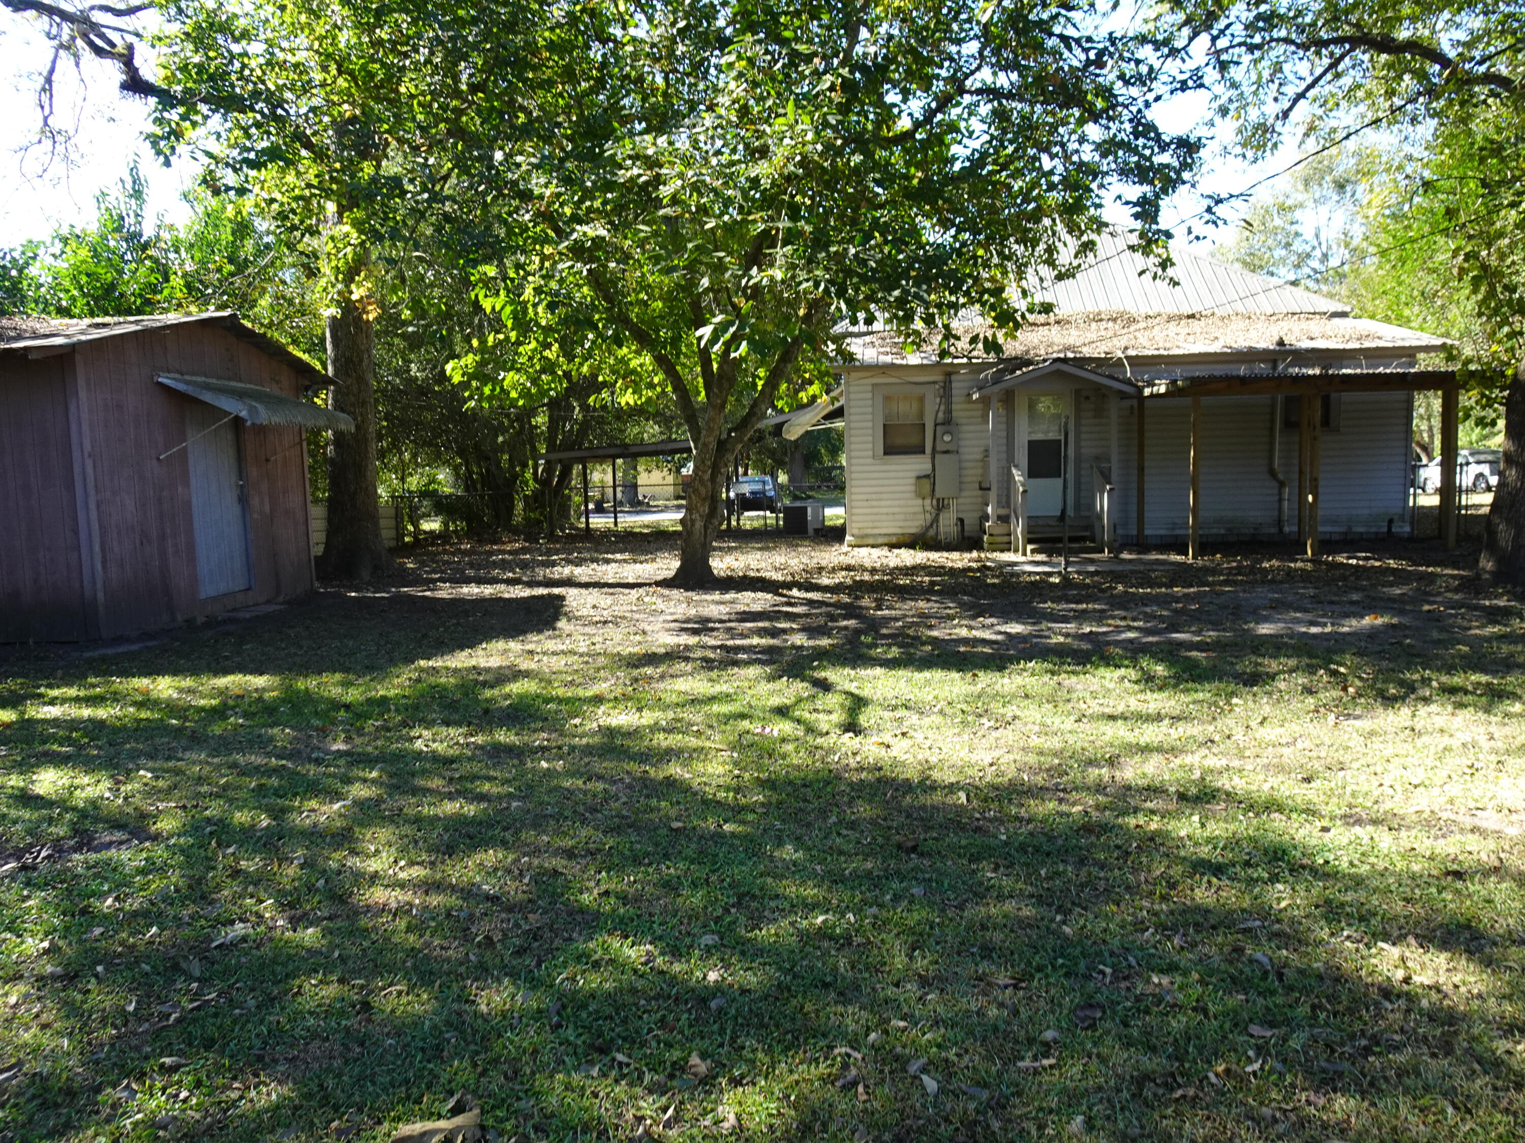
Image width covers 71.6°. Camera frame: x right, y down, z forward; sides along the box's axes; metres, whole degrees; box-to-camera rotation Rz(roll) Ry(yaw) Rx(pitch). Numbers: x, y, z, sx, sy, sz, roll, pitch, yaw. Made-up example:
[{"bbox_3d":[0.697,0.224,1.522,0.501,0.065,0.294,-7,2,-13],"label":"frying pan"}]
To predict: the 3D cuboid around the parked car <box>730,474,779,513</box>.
[{"bbox_3d":[-0.351,-3.209,44.500,1.800,1.580,4.600,-1,6,5],"label":"parked car"}]

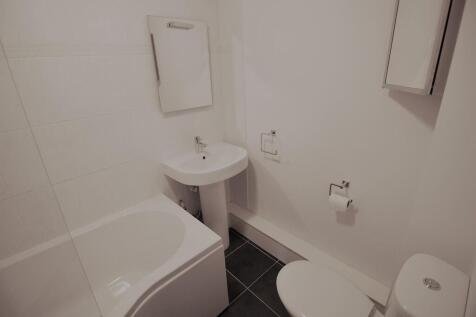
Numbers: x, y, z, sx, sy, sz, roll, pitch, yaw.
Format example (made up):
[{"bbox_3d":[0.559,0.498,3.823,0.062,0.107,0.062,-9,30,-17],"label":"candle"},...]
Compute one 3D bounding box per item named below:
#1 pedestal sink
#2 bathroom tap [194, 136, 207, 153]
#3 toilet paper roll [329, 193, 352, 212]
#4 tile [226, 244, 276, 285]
[{"bbox_3d":[-0.179,0.379,1.756,0.600,0.820,0.480,-20,25,-38],"label":"pedestal sink"},{"bbox_3d":[-0.309,-0.105,1.705,0.046,0.124,0.115,-20,25,-38],"label":"bathroom tap"},{"bbox_3d":[0.598,0.251,1.240,0.090,0.090,0.100,-20,25,-38],"label":"toilet paper roll"},{"bbox_3d":[0.085,0.831,1.679,0.330,0.010,0.330,-20,25,-38],"label":"tile"}]

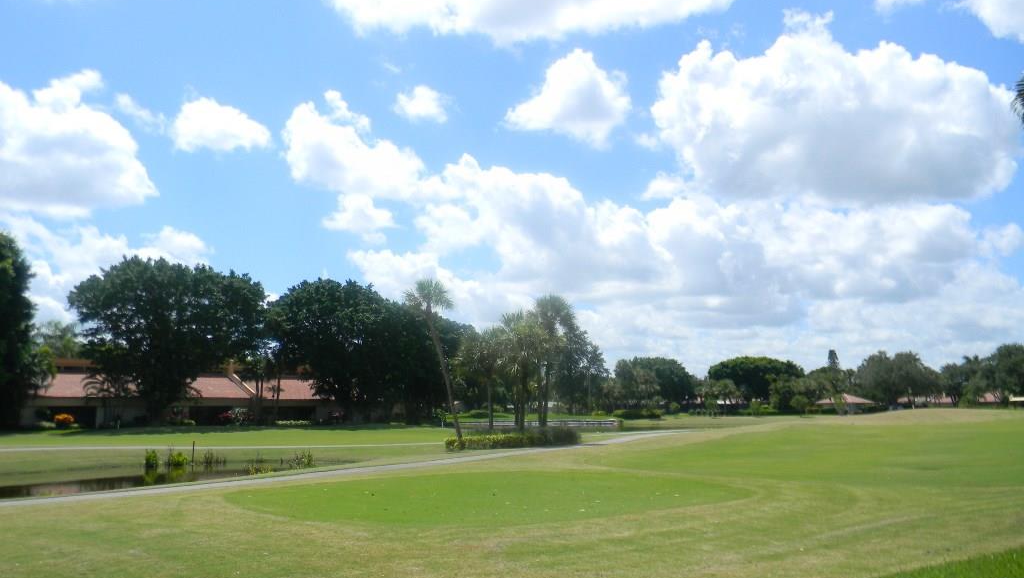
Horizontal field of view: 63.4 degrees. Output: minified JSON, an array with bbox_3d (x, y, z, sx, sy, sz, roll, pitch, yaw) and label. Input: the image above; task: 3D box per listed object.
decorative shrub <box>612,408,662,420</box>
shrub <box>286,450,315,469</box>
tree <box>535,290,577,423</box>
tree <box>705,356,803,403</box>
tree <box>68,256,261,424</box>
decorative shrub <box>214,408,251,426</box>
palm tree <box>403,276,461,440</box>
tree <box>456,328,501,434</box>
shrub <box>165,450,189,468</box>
[{"bbox_3d":[19.779,19.620,130.538,7.880,1.870,3.000,0,-8,0],"label":"decorative shrub"},{"bbox_3d":[-9.272,7.473,36.310,1.230,0.860,1.000,0,-8,0],"label":"shrub"},{"bbox_3d":[2.827,5.041,53.826,2.730,9.580,2.900,0,-8,0],"label":"tree"},{"bbox_3d":[54.065,20.733,183.911,21.760,11.920,19.000,0,-8,0],"label":"tree"},{"bbox_3d":[-34.985,5.111,84.116,20.110,16.880,17.000,0,-8,0],"label":"tree"},{"bbox_3d":[-28.017,12.779,83.028,3.610,1.780,2.200,0,-8,0],"label":"decorative shrub"},{"bbox_3d":[-4.501,4.064,46.894,3.170,9.540,3.000,0,-8,0],"label":"palm tree"},{"bbox_3d":[-2.050,5.749,50.695,2.940,7.060,3.000,0,-8,0],"label":"tree"},{"bbox_3d":[-15.902,8.034,39.261,1.140,0.840,1.000,0,-8,0],"label":"shrub"}]

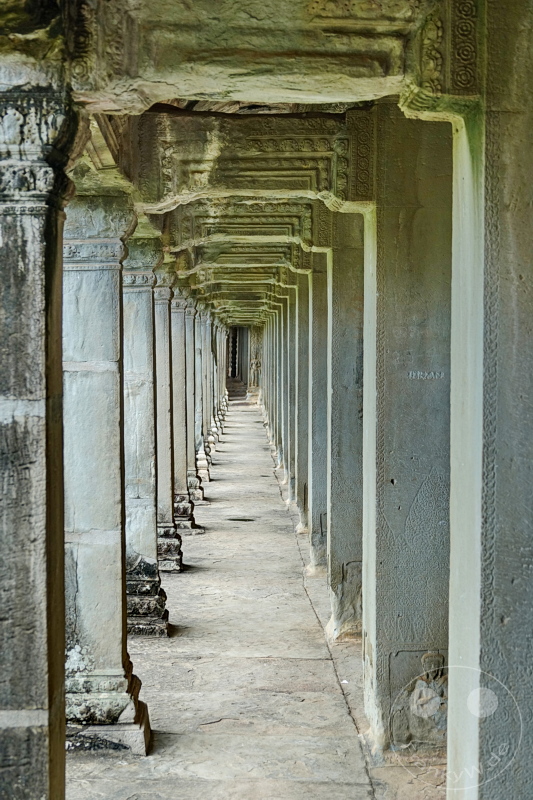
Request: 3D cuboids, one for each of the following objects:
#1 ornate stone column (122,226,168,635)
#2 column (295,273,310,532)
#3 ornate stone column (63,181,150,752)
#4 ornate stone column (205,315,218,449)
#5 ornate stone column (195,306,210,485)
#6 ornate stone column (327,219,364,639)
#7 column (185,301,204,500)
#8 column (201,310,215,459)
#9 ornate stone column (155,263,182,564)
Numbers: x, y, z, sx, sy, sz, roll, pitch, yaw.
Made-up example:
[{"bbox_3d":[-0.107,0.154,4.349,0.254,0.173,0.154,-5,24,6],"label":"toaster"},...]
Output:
[{"bbox_3d":[-0.769,0.204,8.583,0.445,2.181,0.445,0,2,-1],"label":"ornate stone column"},{"bbox_3d":[0.521,-0.017,13.708,0.480,2.391,0.480,0,2,-1],"label":"column"},{"bbox_3d":[-0.723,0.282,6.085,0.445,2.181,0.445,0,2,-1],"label":"ornate stone column"},{"bbox_3d":[-1.042,-0.263,23.573,0.445,2.181,0.445,0,2,-1],"label":"ornate stone column"},{"bbox_3d":[-0.951,-0.108,18.576,0.445,2.181,0.445,0,2,-1],"label":"ornate stone column"},{"bbox_3d":[0.612,0.139,8.711,0.480,2.391,0.480,0,2,-1],"label":"ornate stone column"},{"bbox_3d":[-0.905,-0.030,16.078,0.445,2.181,0.445,0,2,-1],"label":"column"},{"bbox_3d":[-0.996,-0.186,21.075,0.445,2.181,0.445,0,2,-1],"label":"column"},{"bbox_3d":[-0.814,0.126,11.081,0.445,2.181,0.445,0,2,-1],"label":"ornate stone column"}]

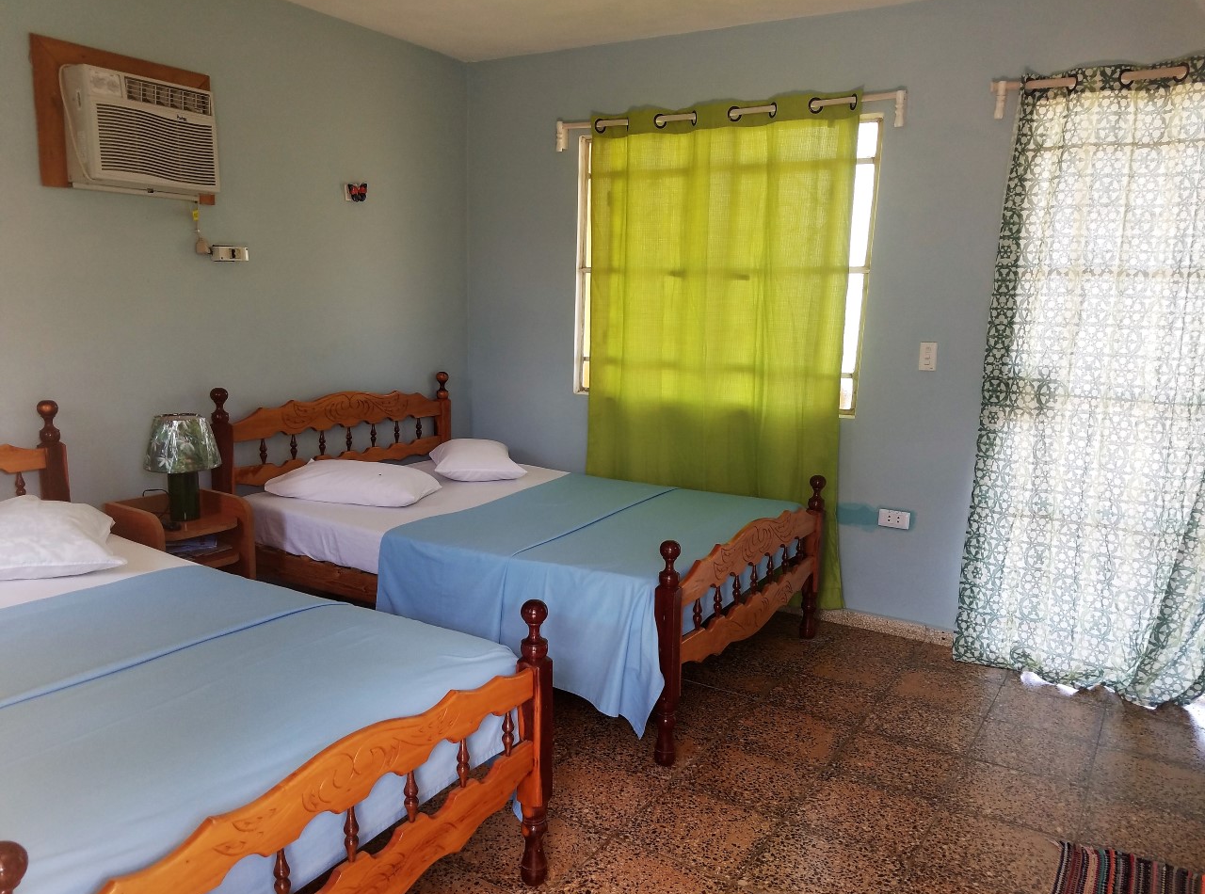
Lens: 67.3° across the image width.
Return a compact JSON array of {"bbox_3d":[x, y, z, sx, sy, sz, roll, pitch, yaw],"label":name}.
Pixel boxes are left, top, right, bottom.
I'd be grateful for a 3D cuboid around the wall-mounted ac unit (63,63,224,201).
[{"bbox_3d":[-1.681,-1.140,3.329,0.152,0.399,0.489,7,11,31],"label":"wall-mounted ac unit"}]

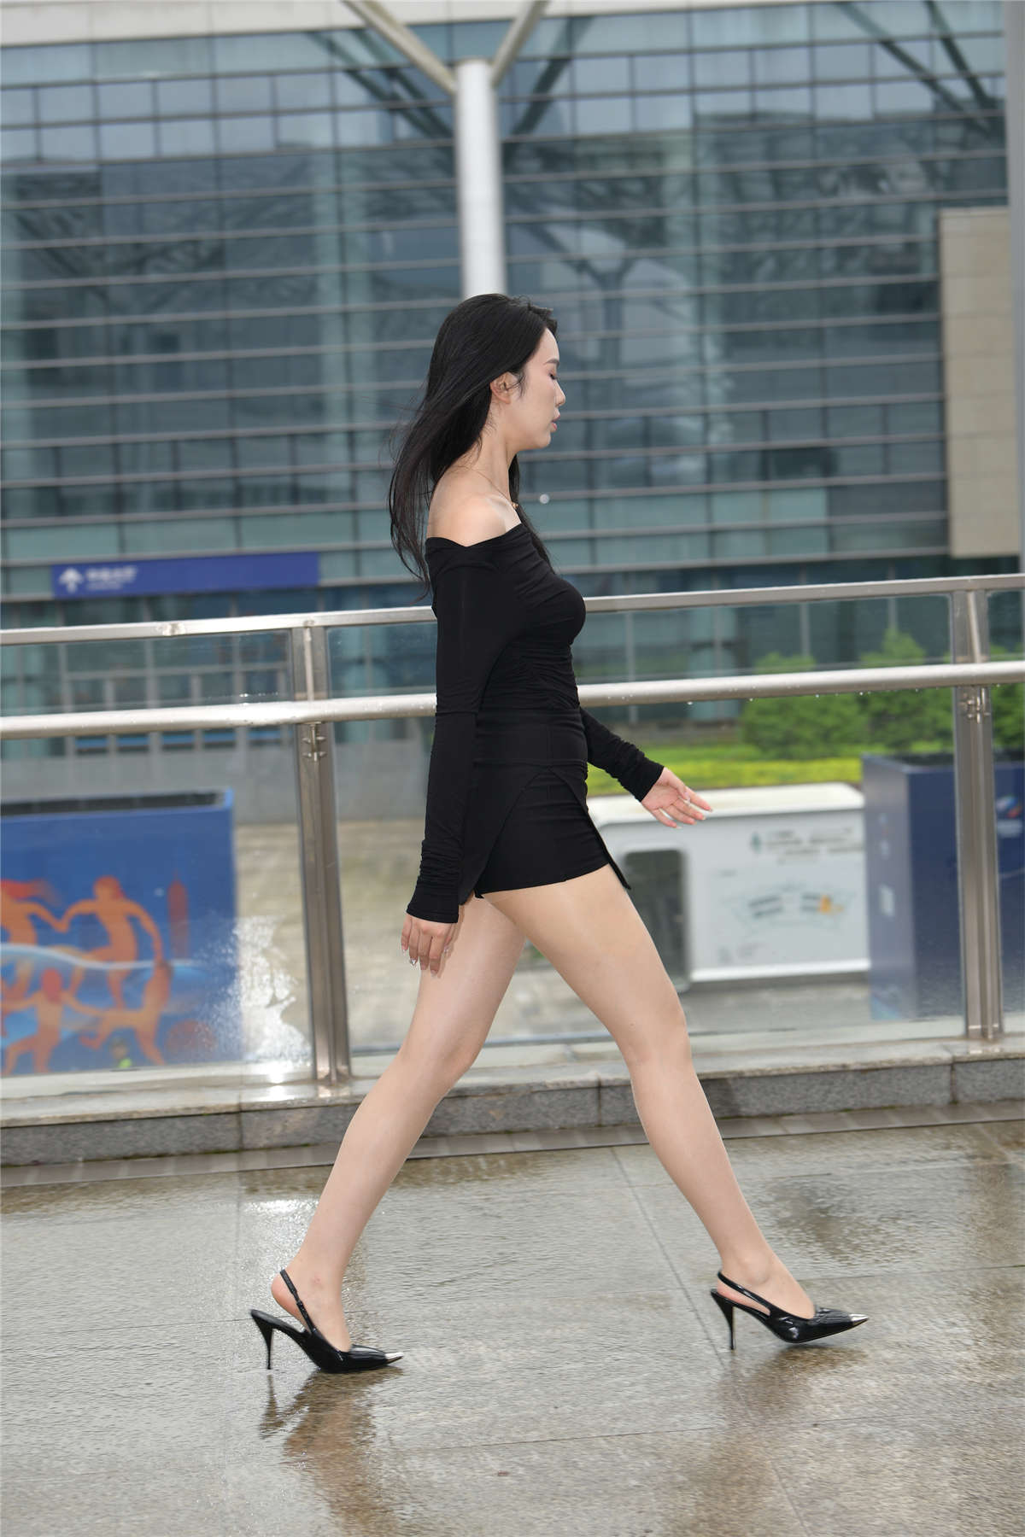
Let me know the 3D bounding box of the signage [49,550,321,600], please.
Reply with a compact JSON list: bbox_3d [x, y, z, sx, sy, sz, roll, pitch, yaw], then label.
[{"bbox_3d":[-8.284,-4.915,76.000,6.800,0.840,0.200,-3,5,-1],"label":"signage"}]

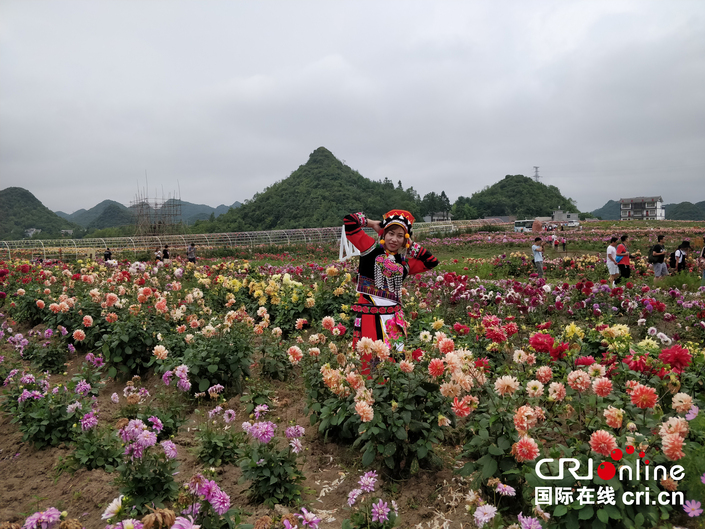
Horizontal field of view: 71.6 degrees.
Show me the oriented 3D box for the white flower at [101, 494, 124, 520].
[{"bbox_3d":[-0.933,0.944,1.900,0.075,0.101,0.093,-2,4,-24],"label":"white flower"}]

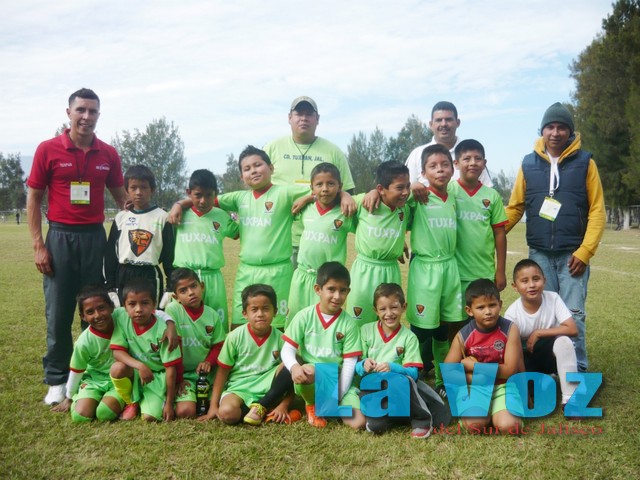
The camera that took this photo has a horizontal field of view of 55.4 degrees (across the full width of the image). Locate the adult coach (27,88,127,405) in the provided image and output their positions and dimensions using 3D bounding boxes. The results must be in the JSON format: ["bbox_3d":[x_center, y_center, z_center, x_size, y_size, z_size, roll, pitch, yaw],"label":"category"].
[{"bbox_3d":[-1.365,0.023,3.433,0.580,1.750,0.360,-1,2,-25],"label":"adult coach"}]

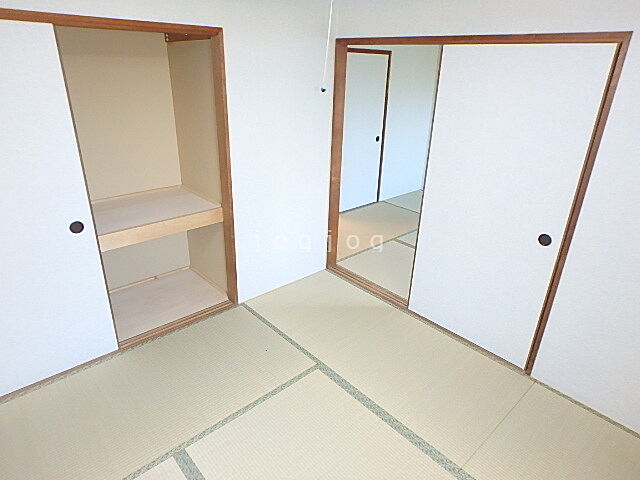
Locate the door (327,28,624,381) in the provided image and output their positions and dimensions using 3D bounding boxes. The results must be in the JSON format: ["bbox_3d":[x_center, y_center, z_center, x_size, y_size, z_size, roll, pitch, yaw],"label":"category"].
[{"bbox_3d":[0.701,-0.301,2.537,0.090,1.810,1.710,-20,32,-39],"label":"door"}]

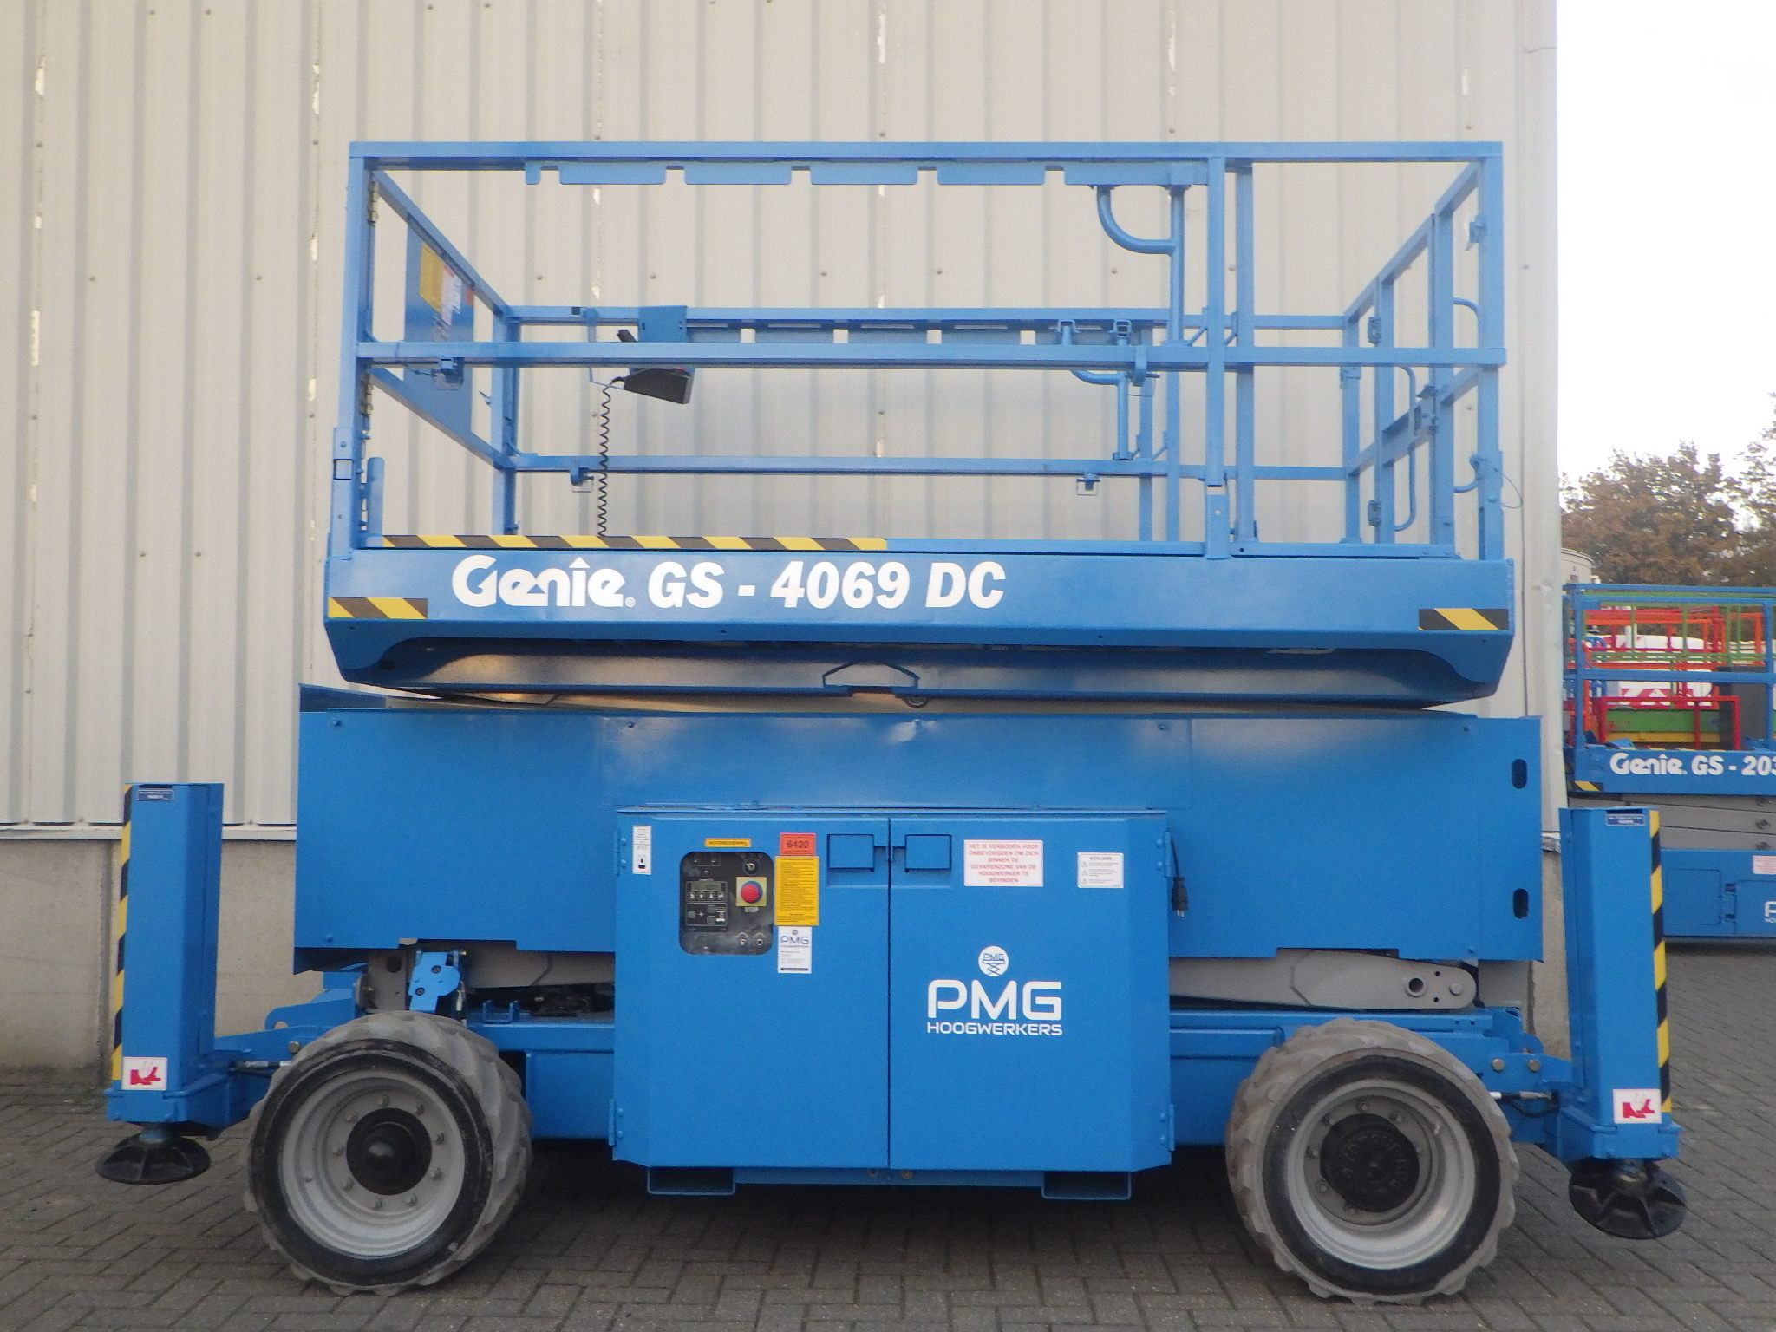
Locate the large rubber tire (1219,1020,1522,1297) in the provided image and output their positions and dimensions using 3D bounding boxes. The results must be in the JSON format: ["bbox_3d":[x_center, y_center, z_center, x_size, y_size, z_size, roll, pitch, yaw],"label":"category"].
[{"bbox_3d":[1.121,1.164,4.098,0.632,0.632,0.300,0,-5,1],"label":"large rubber tire"}]

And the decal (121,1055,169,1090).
[{"bbox_3d":[-1.725,0.949,4.054,0.106,0.075,0.010,0,-5,1],"label":"decal"}]

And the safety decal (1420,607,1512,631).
[{"bbox_3d":[1.361,-0.109,4.122,0.214,0.050,0.010,0,-5,1],"label":"safety decal"}]

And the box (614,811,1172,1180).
[{"bbox_3d":[0.012,0.760,4.218,1.294,0.811,0.450,0,-5,1],"label":"box"}]

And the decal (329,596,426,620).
[{"bbox_3d":[-1.218,-0.138,4.164,0.241,0.050,0.010,0,-5,1],"label":"decal"}]

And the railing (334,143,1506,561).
[{"bbox_3d":[0.084,-0.706,4.968,2.804,1.037,1.522,0,-5,1],"label":"railing"}]

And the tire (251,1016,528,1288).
[{"bbox_3d":[-1.169,1.148,4.134,0.632,0.632,0.300,0,-5,1],"label":"tire"}]

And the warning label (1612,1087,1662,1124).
[{"bbox_3d":[1.718,1.009,3.995,0.108,0.078,0.010,0,-5,1],"label":"warning label"}]

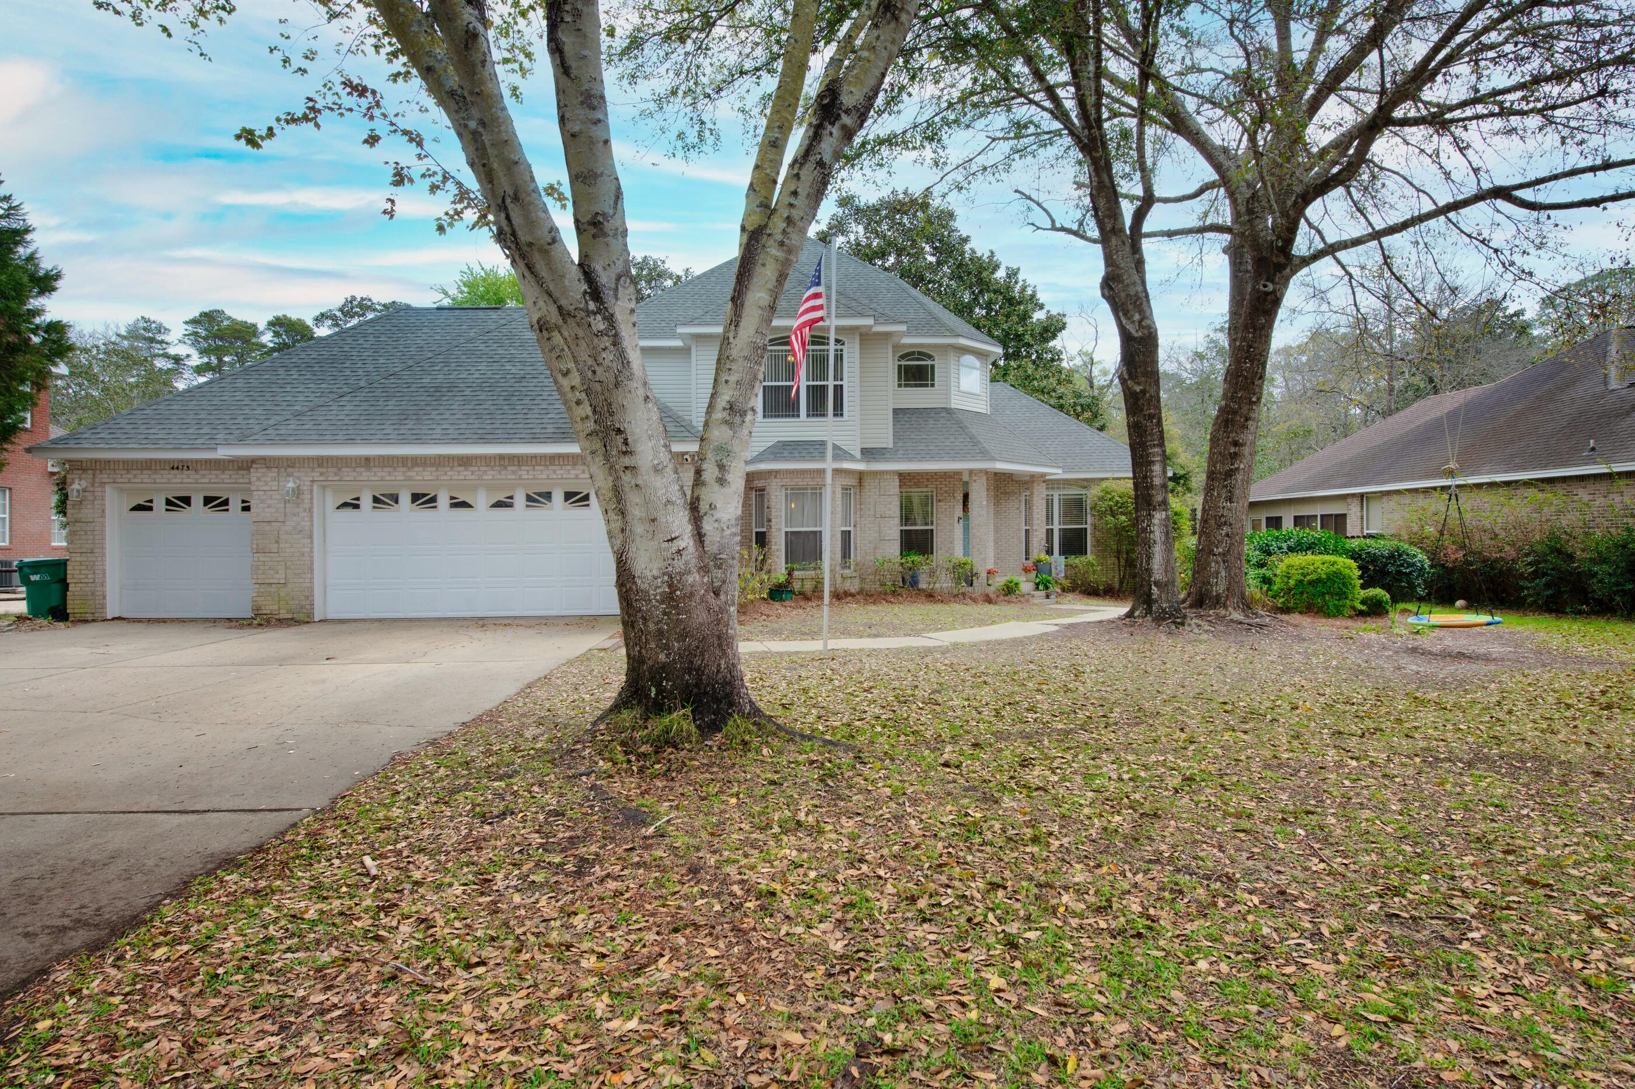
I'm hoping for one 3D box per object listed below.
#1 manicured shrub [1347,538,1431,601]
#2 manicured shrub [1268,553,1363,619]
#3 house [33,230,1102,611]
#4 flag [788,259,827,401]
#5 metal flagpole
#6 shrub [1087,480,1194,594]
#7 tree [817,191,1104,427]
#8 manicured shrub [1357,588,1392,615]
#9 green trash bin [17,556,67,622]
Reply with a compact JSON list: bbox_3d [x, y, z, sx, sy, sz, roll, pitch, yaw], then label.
[{"bbox_3d":[11.700,0.510,17.600,1.750,1.280,1.600,0,1,0],"label":"manicured shrub"},{"bbox_3d":[8.500,0.670,14.700,1.420,1.030,1.350,0,1,0],"label":"manicured shrub"},{"bbox_3d":[-1.850,-3.700,20.800,20.200,9.700,15.500,0,1,0],"label":"house"},{"bbox_3d":[-0.122,-2.560,10.350,0.480,1.710,0.320,0,1,0],"label":"flag"},{"bbox_3d":[0.154,-1.178,10.400,0.080,4.980,0.080,1,0,0],"label":"metal flagpole"},{"bbox_3d":[7.420,-0.155,19.800,2.300,2.620,1.800,0,1,0],"label":"shrub"},{"bbox_3d":[5.500,-6.400,34.000,11.400,14.900,10.800,0,1,0],"label":"tree"},{"bbox_3d":[9.520,0.955,14.750,0.560,0.480,0.560,0,1,0],"label":"manicured shrub"},{"bbox_3d":[-12.500,0.730,14.300,0.880,1.030,0.680,0,1,-10],"label":"green trash bin"}]

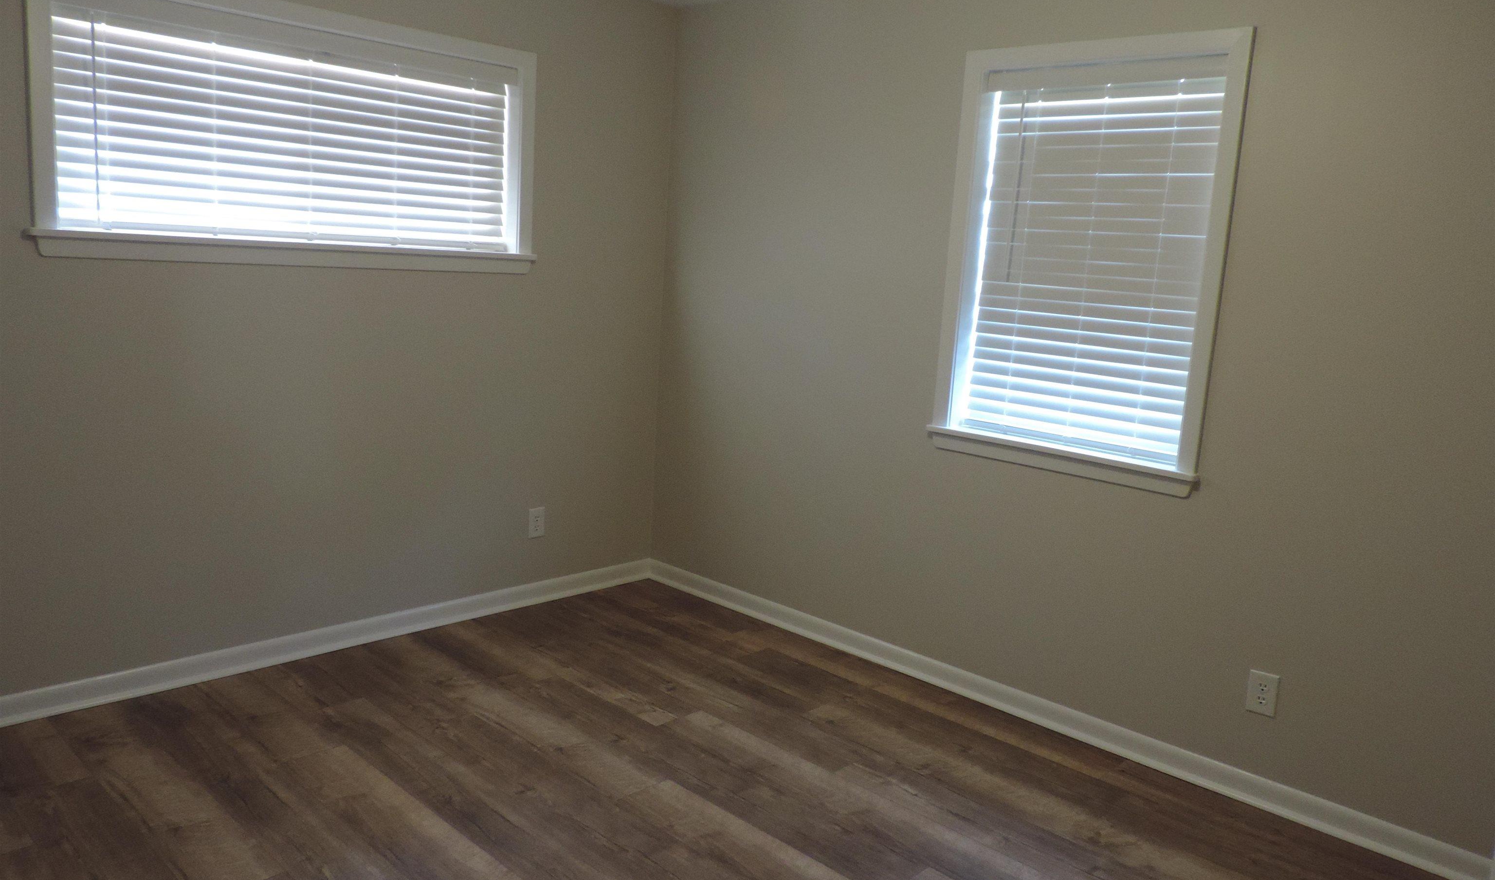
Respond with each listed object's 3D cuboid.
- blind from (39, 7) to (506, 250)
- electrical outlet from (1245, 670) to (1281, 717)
[{"bbox_3d":[-1.383,-0.943,3.335,0.060,0.620,1.450,13,13,42],"label":"blind"},{"bbox_3d":[1.436,0.708,2.889,0.074,0.118,0.010,13,13,42],"label":"electrical outlet"}]

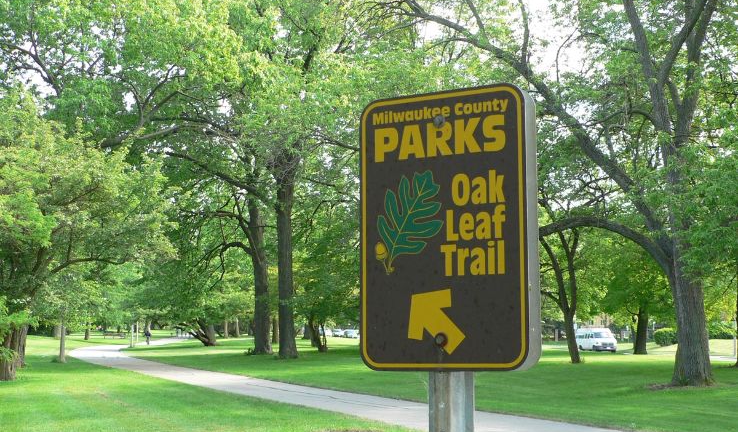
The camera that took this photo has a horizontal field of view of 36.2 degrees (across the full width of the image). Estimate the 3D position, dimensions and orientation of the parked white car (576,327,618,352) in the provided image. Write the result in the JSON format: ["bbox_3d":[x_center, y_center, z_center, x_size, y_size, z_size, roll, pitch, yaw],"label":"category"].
[{"bbox_3d":[19.298,10.536,95.500,2.000,2.030,5.100,1,-6,-8],"label":"parked white car"}]

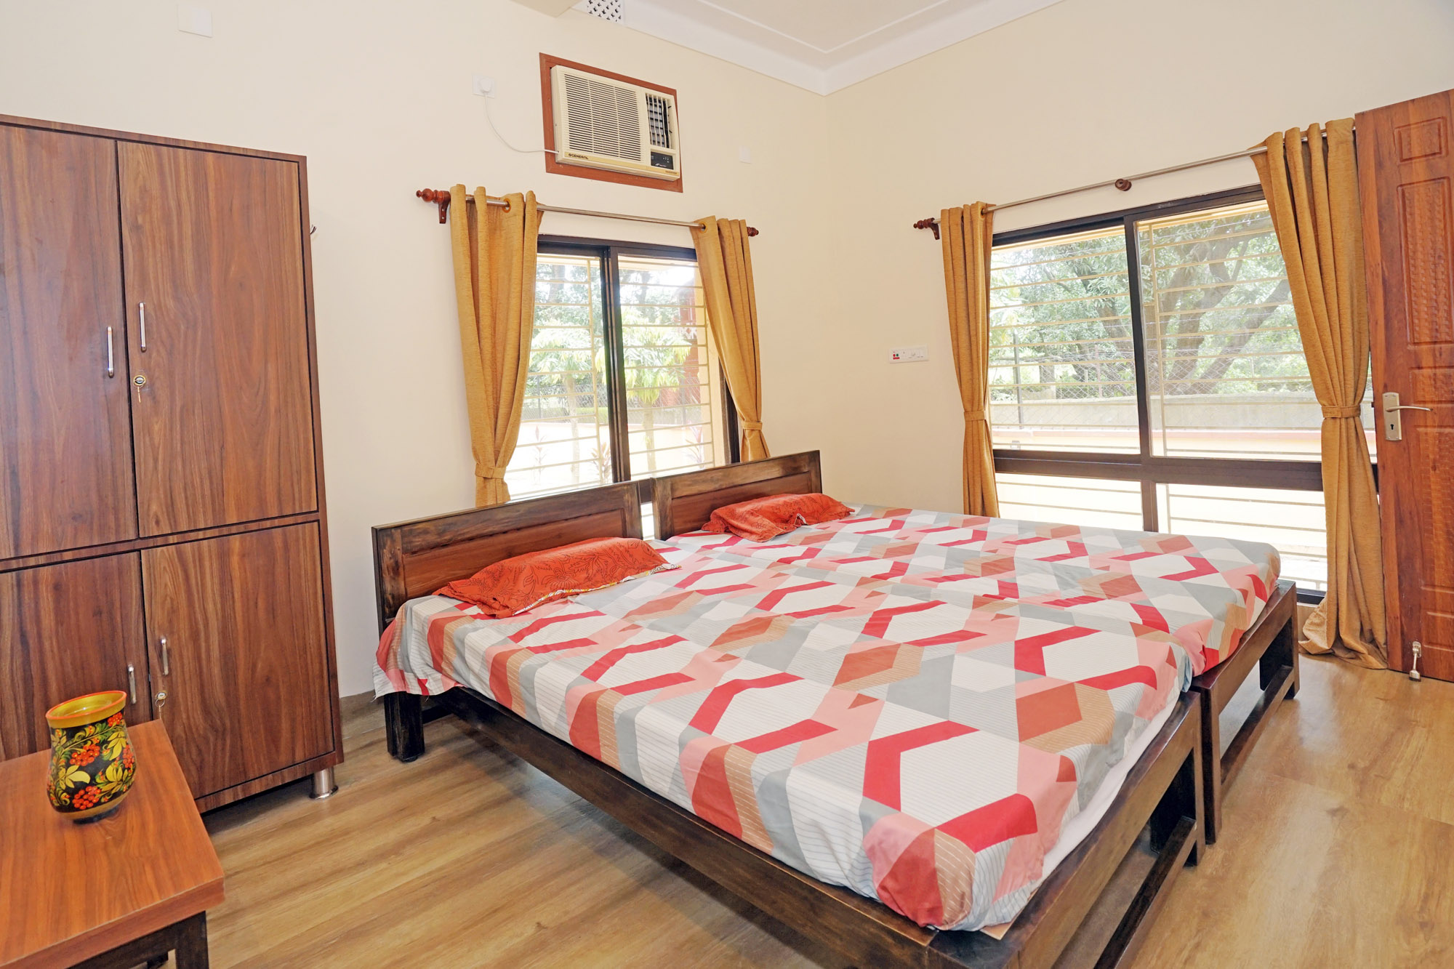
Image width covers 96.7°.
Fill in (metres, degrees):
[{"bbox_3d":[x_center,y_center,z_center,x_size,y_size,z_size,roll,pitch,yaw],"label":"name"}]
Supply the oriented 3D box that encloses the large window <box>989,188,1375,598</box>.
[{"bbox_3d":[1.923,-0.411,2.920,0.100,1.648,1.452,-7,6,-43],"label":"large window"}]

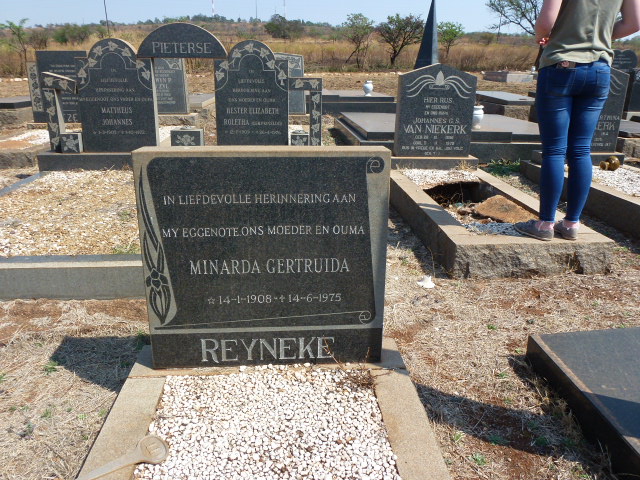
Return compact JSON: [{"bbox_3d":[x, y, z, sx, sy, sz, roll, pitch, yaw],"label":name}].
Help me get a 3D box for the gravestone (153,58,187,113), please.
[{"bbox_3d":[-2.391,-2.341,7.226,0.760,0.860,0.120,0,18,-2],"label":"gravestone"}]

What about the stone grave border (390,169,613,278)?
[{"bbox_3d":[1.149,-0.233,3.699,0.905,0.205,1.970,-1,21,-5],"label":"stone grave border"}]

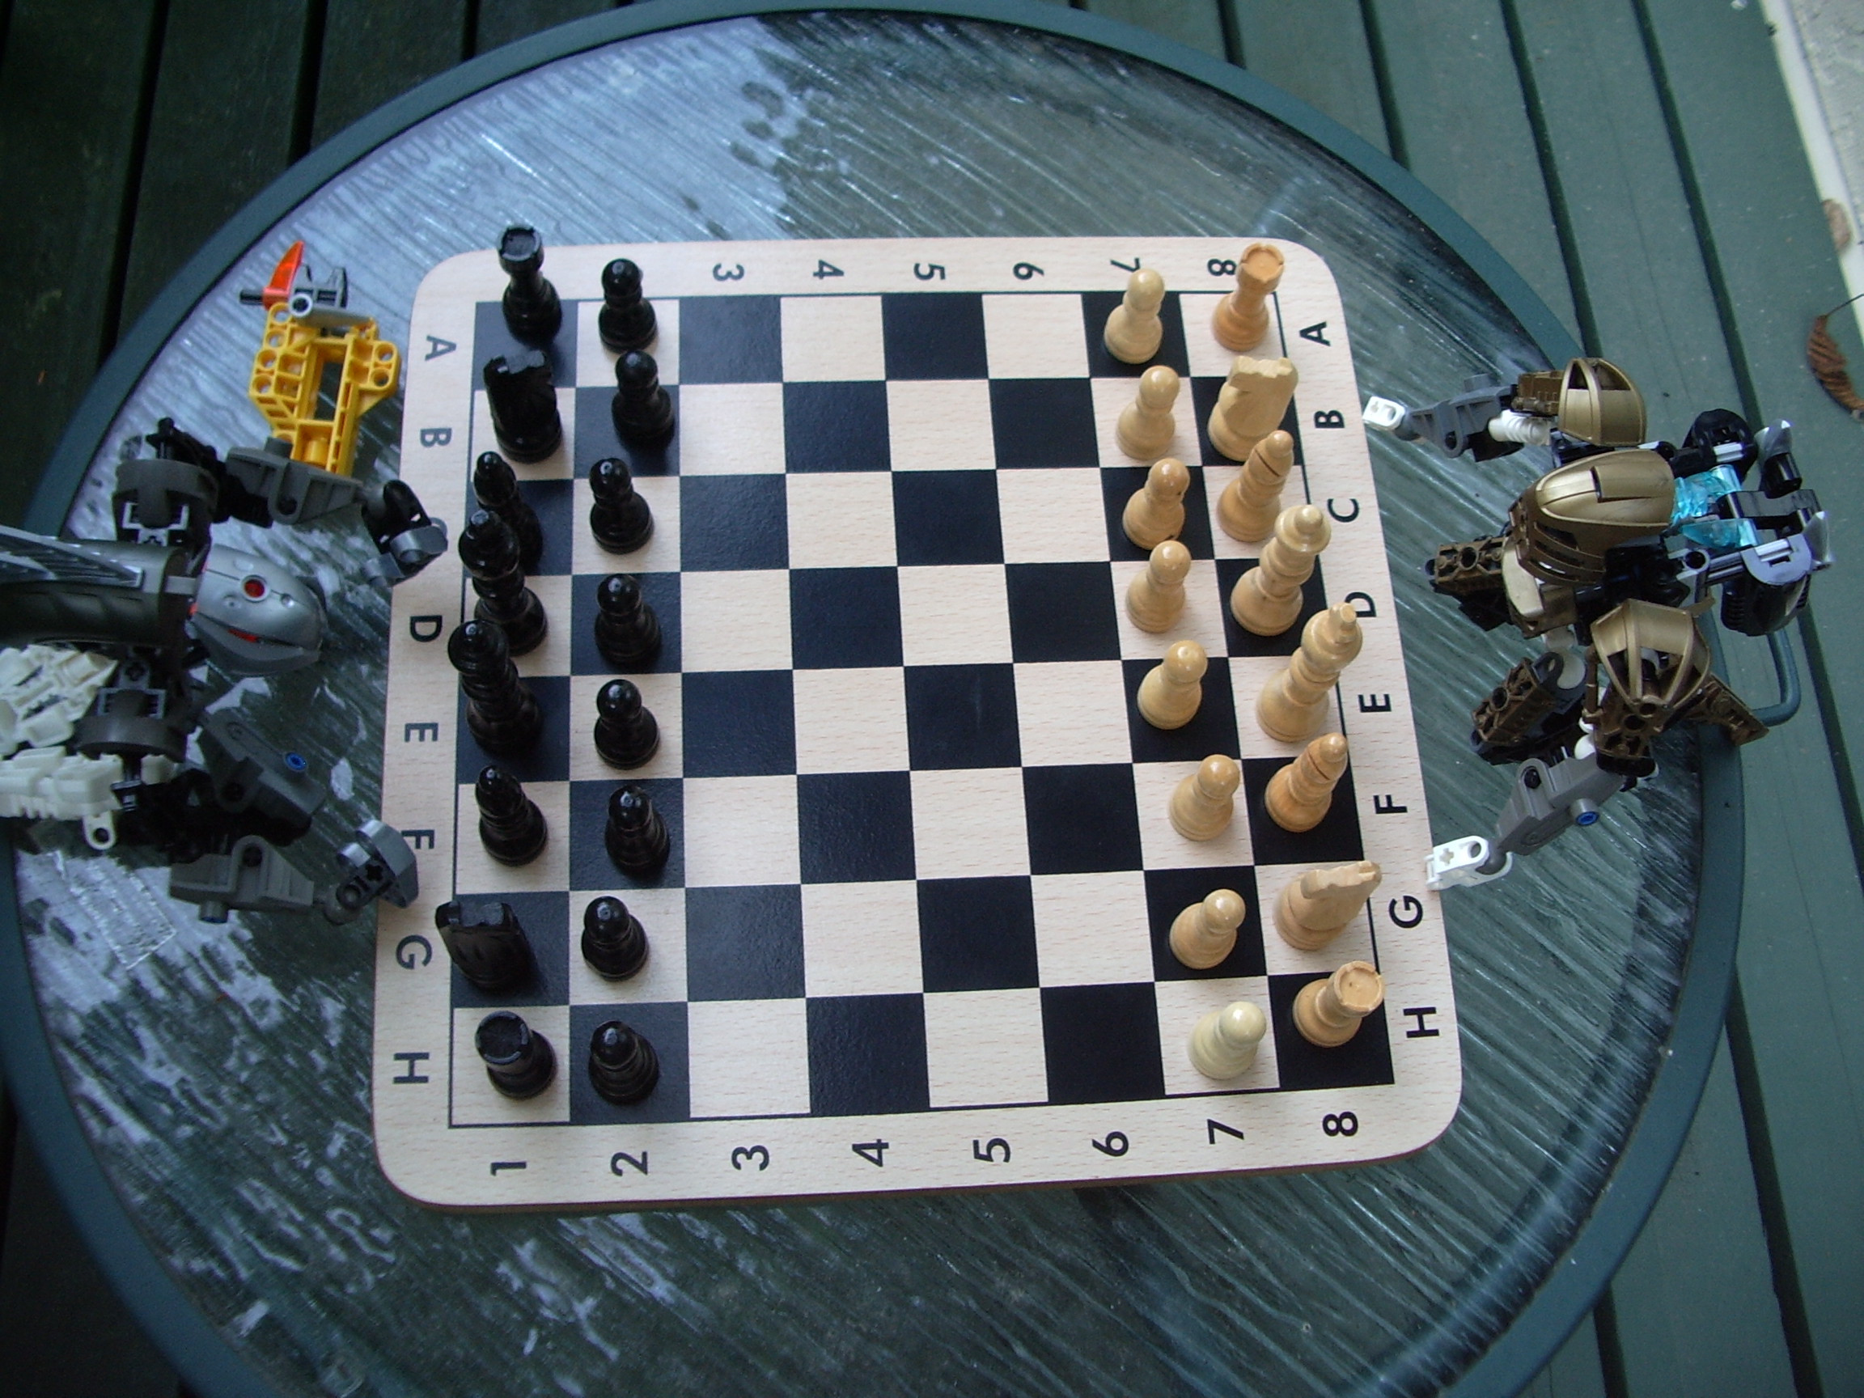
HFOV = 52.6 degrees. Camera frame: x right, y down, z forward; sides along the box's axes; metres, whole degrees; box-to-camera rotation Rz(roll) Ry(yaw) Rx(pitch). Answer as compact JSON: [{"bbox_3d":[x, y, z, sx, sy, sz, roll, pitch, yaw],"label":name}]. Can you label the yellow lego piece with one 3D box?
[{"bbox_3d":[-0.179,-0.086,0.554,0.040,0.018,0.056,8,71,-9],"label":"yellow lego piece"}]

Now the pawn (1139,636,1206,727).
[{"bbox_3d":[0.066,-0.006,0.503,0.017,0.033,0.017,-2,68,-5],"label":"pawn"}]

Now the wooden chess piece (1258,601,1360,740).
[{"bbox_3d":[0.109,-0.010,0.530,0.022,0.066,0.022,-2,68,-5],"label":"wooden chess piece"}]

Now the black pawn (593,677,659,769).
[{"bbox_3d":[-0.080,0.004,0.487,0.017,0.033,0.017,-2,68,-5],"label":"black pawn"}]

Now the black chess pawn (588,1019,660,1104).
[{"bbox_3d":[-0.081,0.093,0.490,0.019,0.036,0.019,-2,68,-5],"label":"black chess pawn"}]

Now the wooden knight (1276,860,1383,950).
[{"bbox_3d":[0.109,0.055,0.518,0.021,0.039,0.019,-8,69,-8],"label":"wooden knight"}]

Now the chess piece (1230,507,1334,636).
[{"bbox_3d":[0.095,-0.037,0.506,0.020,0.055,0.020,-2,68,-5],"label":"chess piece"}]

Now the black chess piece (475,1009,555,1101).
[{"bbox_3d":[-0.101,0.085,0.455,0.017,0.035,0.017,-2,69,-5],"label":"black chess piece"}]

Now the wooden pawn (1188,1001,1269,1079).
[{"bbox_3d":[0.081,0.090,0.505,0.019,0.035,0.019,-2,68,-5],"label":"wooden pawn"}]

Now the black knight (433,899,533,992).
[{"bbox_3d":[-0.108,0.058,0.458,0.019,0.043,0.018,3,68,-3],"label":"black knight"}]

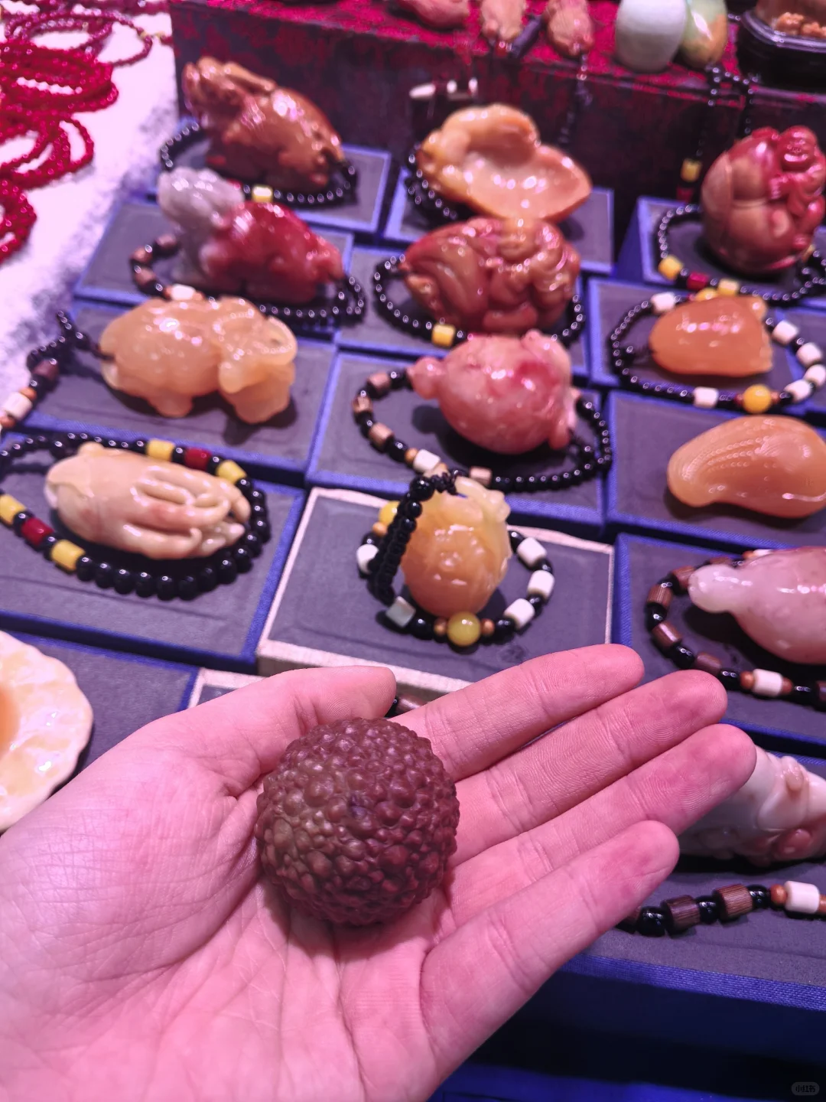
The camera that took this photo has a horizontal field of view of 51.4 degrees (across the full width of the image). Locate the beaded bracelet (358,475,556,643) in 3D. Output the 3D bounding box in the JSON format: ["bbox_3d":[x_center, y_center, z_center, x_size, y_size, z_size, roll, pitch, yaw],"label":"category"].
[{"bbox_3d":[0.018,-0.002,0.301,0.074,0.046,0.060,8,54,-1],"label":"beaded bracelet"}]

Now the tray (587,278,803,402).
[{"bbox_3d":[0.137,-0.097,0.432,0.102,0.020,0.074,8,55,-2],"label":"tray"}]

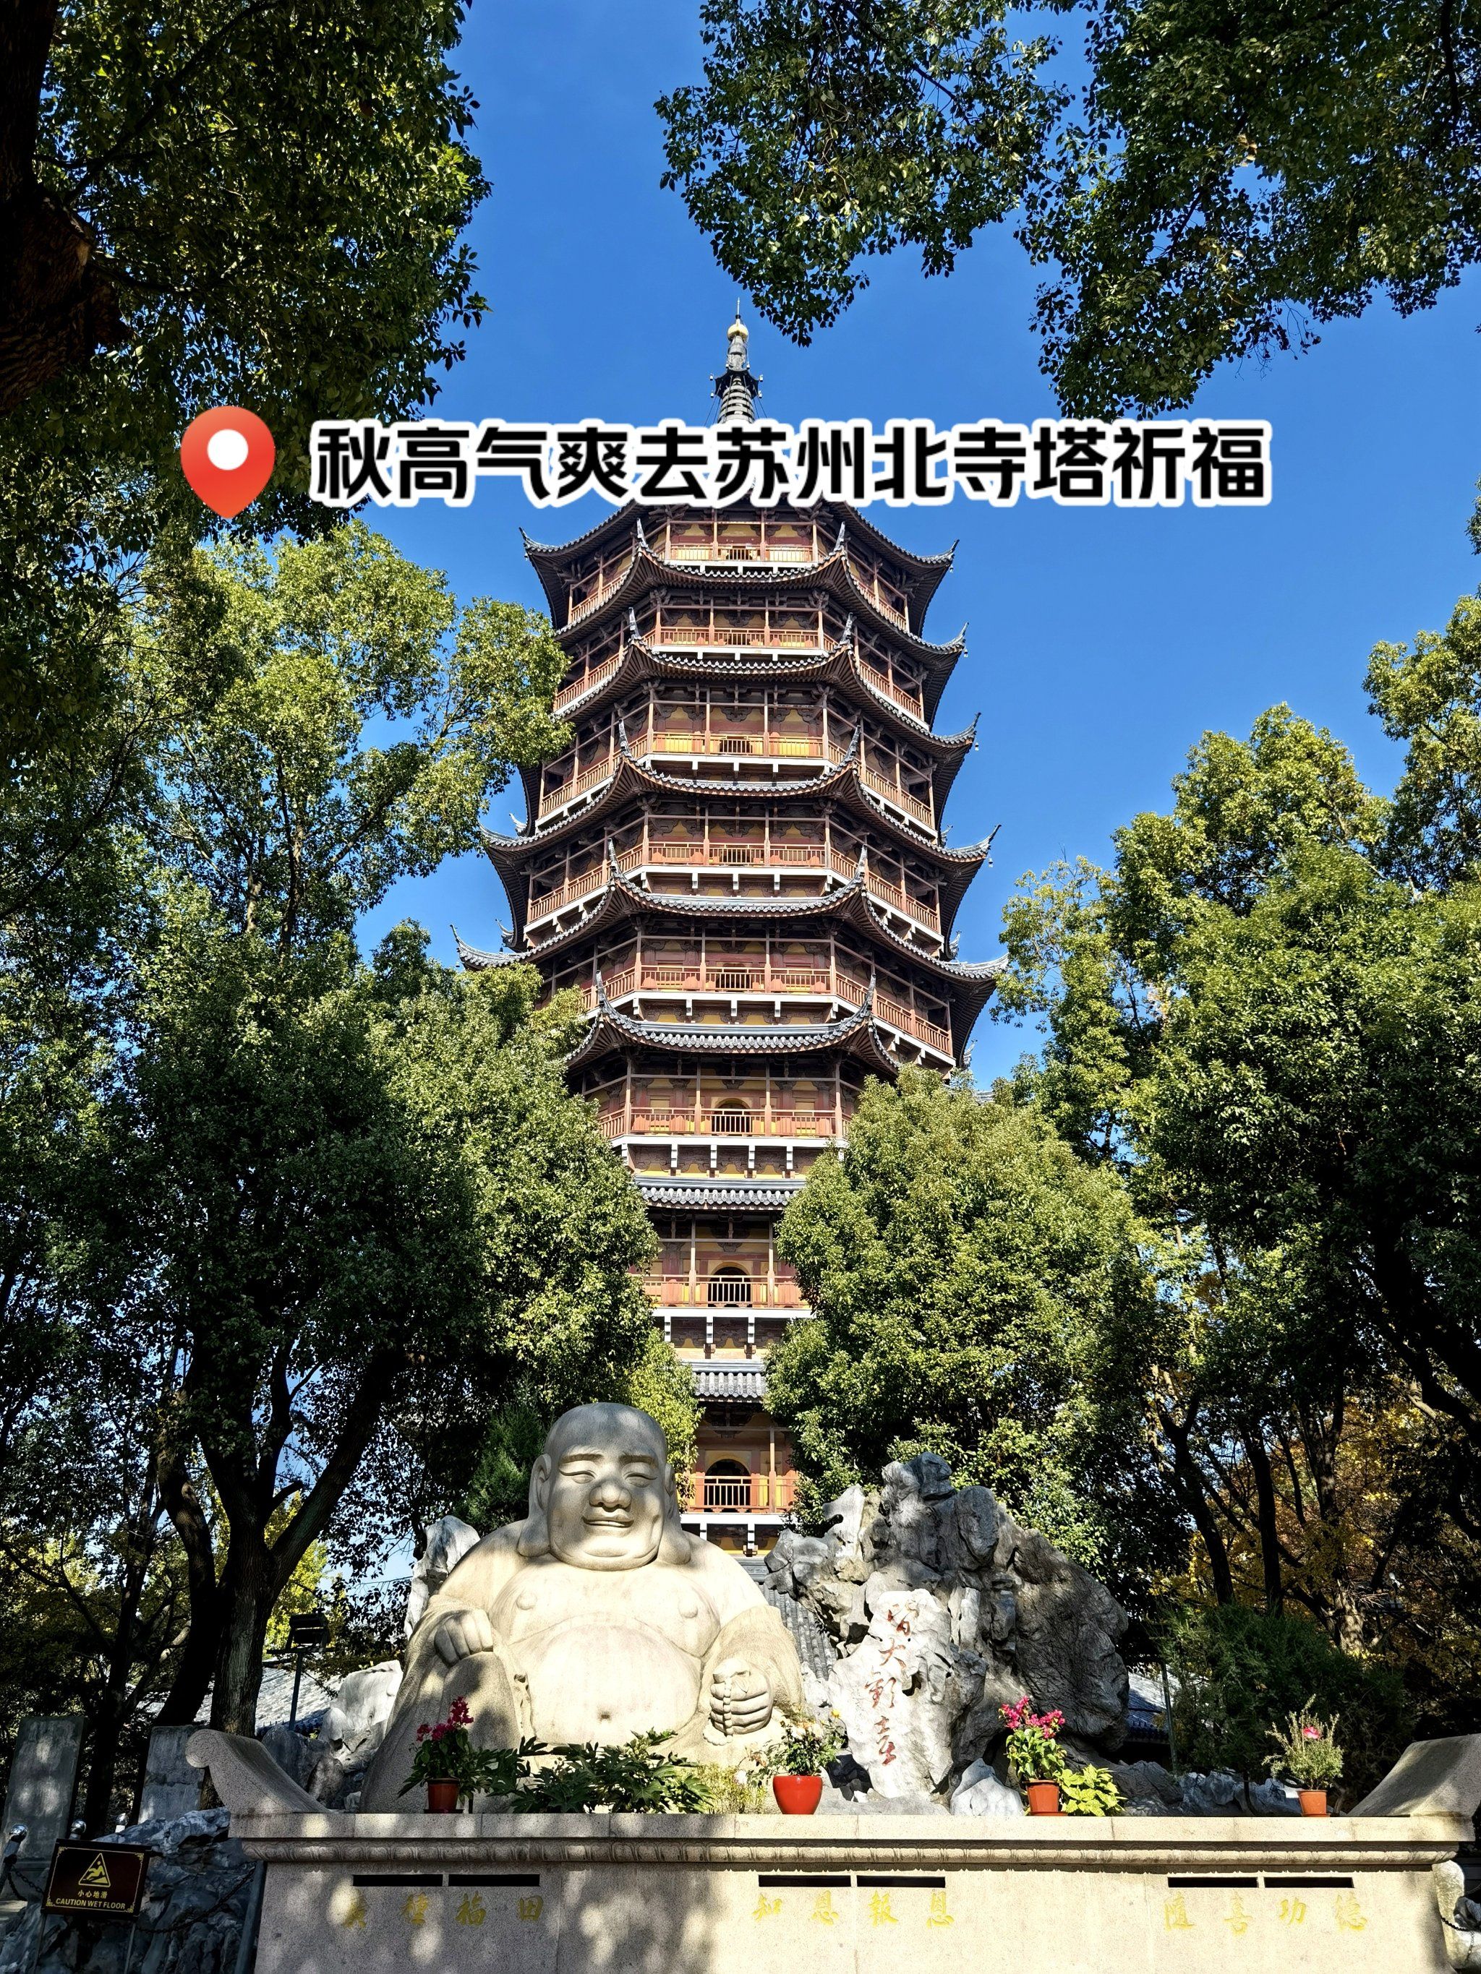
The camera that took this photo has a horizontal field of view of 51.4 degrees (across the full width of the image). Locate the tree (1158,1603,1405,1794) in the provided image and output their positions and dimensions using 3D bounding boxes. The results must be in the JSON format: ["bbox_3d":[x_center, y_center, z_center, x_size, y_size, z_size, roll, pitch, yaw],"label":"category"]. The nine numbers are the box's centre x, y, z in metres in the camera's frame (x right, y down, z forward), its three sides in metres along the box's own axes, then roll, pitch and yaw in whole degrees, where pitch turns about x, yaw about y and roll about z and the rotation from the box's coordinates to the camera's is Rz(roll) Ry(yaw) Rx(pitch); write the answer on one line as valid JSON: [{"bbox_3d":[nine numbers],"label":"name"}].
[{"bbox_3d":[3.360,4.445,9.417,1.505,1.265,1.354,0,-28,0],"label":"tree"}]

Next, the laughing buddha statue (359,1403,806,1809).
[{"bbox_3d":[-0.949,3.725,9.236,2.604,2.464,1.750,3,-28,-6],"label":"laughing buddha statue"}]

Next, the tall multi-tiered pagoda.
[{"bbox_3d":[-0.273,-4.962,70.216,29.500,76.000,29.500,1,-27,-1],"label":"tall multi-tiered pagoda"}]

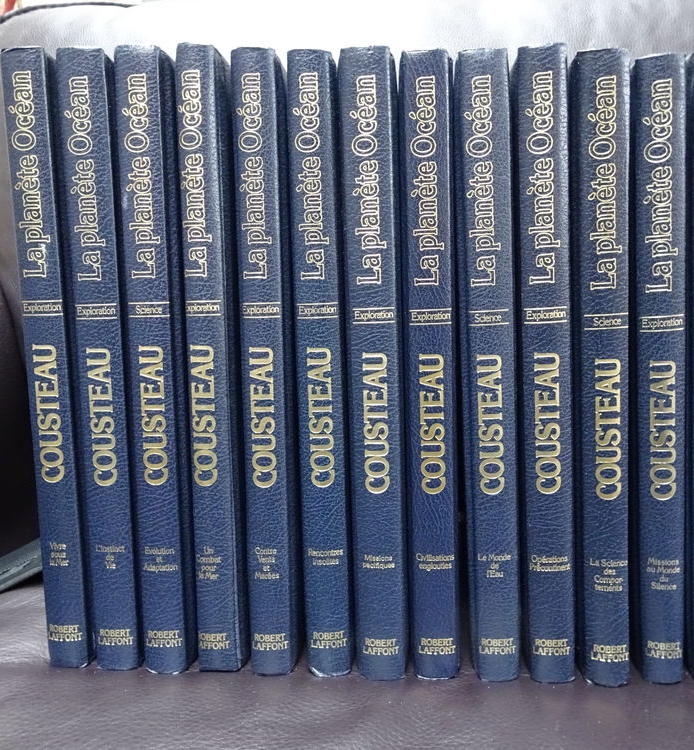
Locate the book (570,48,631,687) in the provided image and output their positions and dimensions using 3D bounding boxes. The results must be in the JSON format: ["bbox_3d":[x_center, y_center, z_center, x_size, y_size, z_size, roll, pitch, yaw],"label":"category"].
[{"bbox_3d":[0.118,-0.008,0.417,0.022,0.285,0.215,-2,6,2],"label":"book"}]

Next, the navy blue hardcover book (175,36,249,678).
[{"bbox_3d":[-0.059,-0.013,0.421,0.022,0.285,0.215,0,6,2],"label":"navy blue hardcover book"}]

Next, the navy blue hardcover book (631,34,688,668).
[{"bbox_3d":[0.144,-0.007,0.418,0.022,0.285,0.215,-3,7,2],"label":"navy blue hardcover book"}]

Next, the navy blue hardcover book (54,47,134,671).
[{"bbox_3d":[-0.110,-0.012,0.423,0.022,0.285,0.215,-1,7,2],"label":"navy blue hardcover book"}]

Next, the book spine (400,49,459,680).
[{"bbox_3d":[0.041,-0.009,0.419,0.022,0.285,0.215,-2,7,2],"label":"book spine"}]

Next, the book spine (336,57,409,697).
[{"bbox_3d":[0.015,-0.010,0.419,0.022,0.285,0.215,-1,6,2],"label":"book spine"}]

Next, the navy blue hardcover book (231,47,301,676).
[{"bbox_3d":[-0.034,-0.011,0.421,0.022,0.285,0.215,-1,7,2],"label":"navy blue hardcover book"}]

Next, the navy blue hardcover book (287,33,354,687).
[{"bbox_3d":[-0.009,-0.010,0.420,0.022,0.285,0.215,-1,7,2],"label":"navy blue hardcover book"}]

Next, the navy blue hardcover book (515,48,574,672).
[{"bbox_3d":[0.093,-0.010,0.417,0.022,0.285,0.215,-3,6,2],"label":"navy blue hardcover book"}]

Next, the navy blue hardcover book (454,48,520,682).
[{"bbox_3d":[0.068,-0.009,0.418,0.022,0.285,0.215,-2,7,2],"label":"navy blue hardcover book"}]

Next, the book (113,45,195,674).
[{"bbox_3d":[-0.085,-0.012,0.421,0.022,0.285,0.215,0,6,2],"label":"book"}]

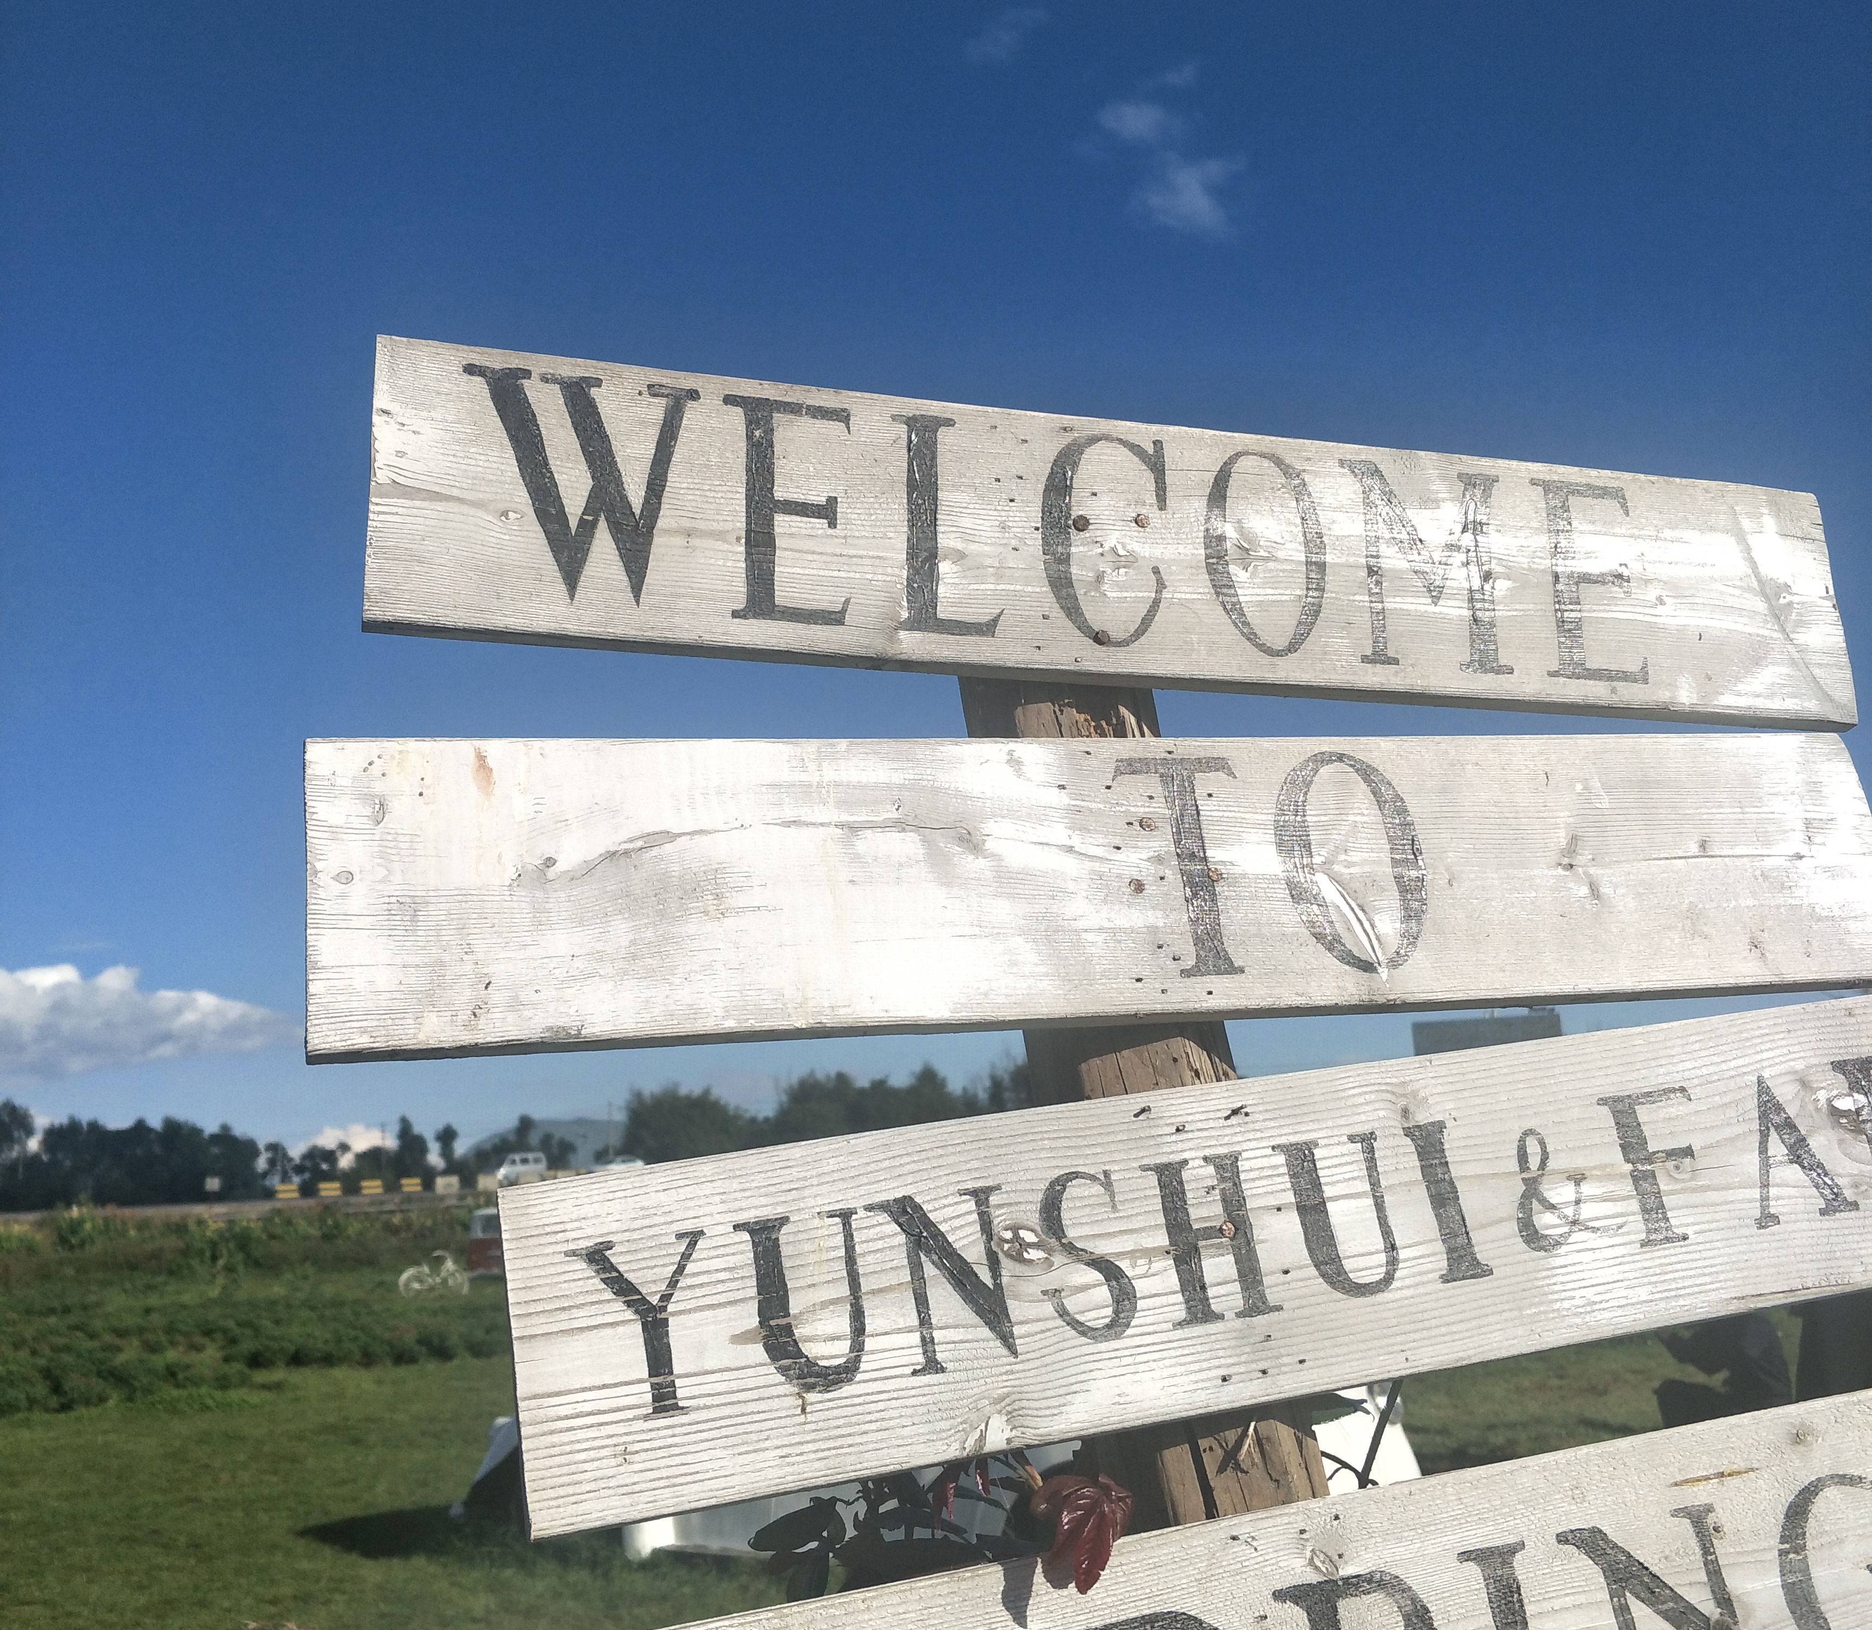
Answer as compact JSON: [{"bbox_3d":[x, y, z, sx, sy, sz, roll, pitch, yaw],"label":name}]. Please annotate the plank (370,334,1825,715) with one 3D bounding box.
[{"bbox_3d":[0.147,-0.159,1.059,0.938,0.167,0.021,3,-14,-14],"label":"plank"}]

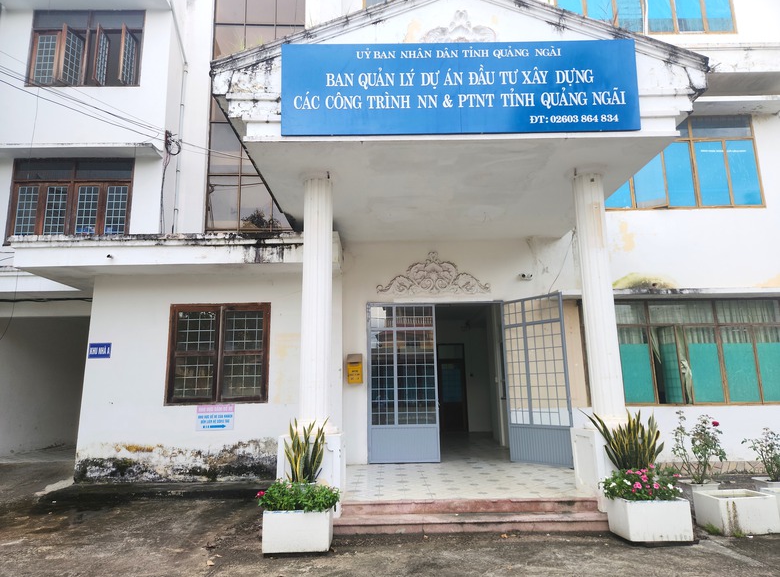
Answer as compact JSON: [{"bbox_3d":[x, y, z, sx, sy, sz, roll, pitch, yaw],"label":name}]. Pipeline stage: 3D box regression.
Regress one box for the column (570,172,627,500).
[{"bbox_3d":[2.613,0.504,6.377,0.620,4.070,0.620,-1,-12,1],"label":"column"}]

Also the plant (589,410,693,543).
[{"bbox_3d":[2.397,1.796,5.080,0.800,1.180,0.580,-1,-12,0],"label":"plant"}]

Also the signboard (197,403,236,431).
[{"bbox_3d":[-2.780,2.063,8.268,0.601,0.400,0.020,-1,-12,1],"label":"signboard"}]

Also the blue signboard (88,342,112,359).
[{"bbox_3d":[-4.808,1.035,8.584,0.375,0.260,0.025,-1,-12,0],"label":"blue signboard"}]

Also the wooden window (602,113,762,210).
[{"bbox_3d":[5.094,-2.361,9.721,3.600,1.870,0.140,-1,-12,0],"label":"wooden window"}]

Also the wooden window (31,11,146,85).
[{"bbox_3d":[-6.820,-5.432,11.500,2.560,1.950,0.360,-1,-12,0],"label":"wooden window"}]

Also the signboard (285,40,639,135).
[{"bbox_3d":[0.763,-2.183,5.621,3.870,1.040,0.080,-1,-6,0],"label":"signboard"}]

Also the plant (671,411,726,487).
[{"bbox_3d":[3.734,1.926,6.298,0.613,0.863,0.580,-1,-12,1],"label":"plant"}]

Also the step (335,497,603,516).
[{"bbox_3d":[0.892,2.438,5.840,2.870,0.140,0.320,-1,-12,1],"label":"step"}]

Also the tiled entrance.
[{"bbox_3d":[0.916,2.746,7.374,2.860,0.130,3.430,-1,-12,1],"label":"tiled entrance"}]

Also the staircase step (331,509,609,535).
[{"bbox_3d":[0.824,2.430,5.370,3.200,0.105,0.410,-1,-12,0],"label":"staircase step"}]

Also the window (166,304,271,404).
[{"bbox_3d":[-2.806,1.067,8.523,1.669,1.640,0.120,-1,-12,1],"label":"window"}]

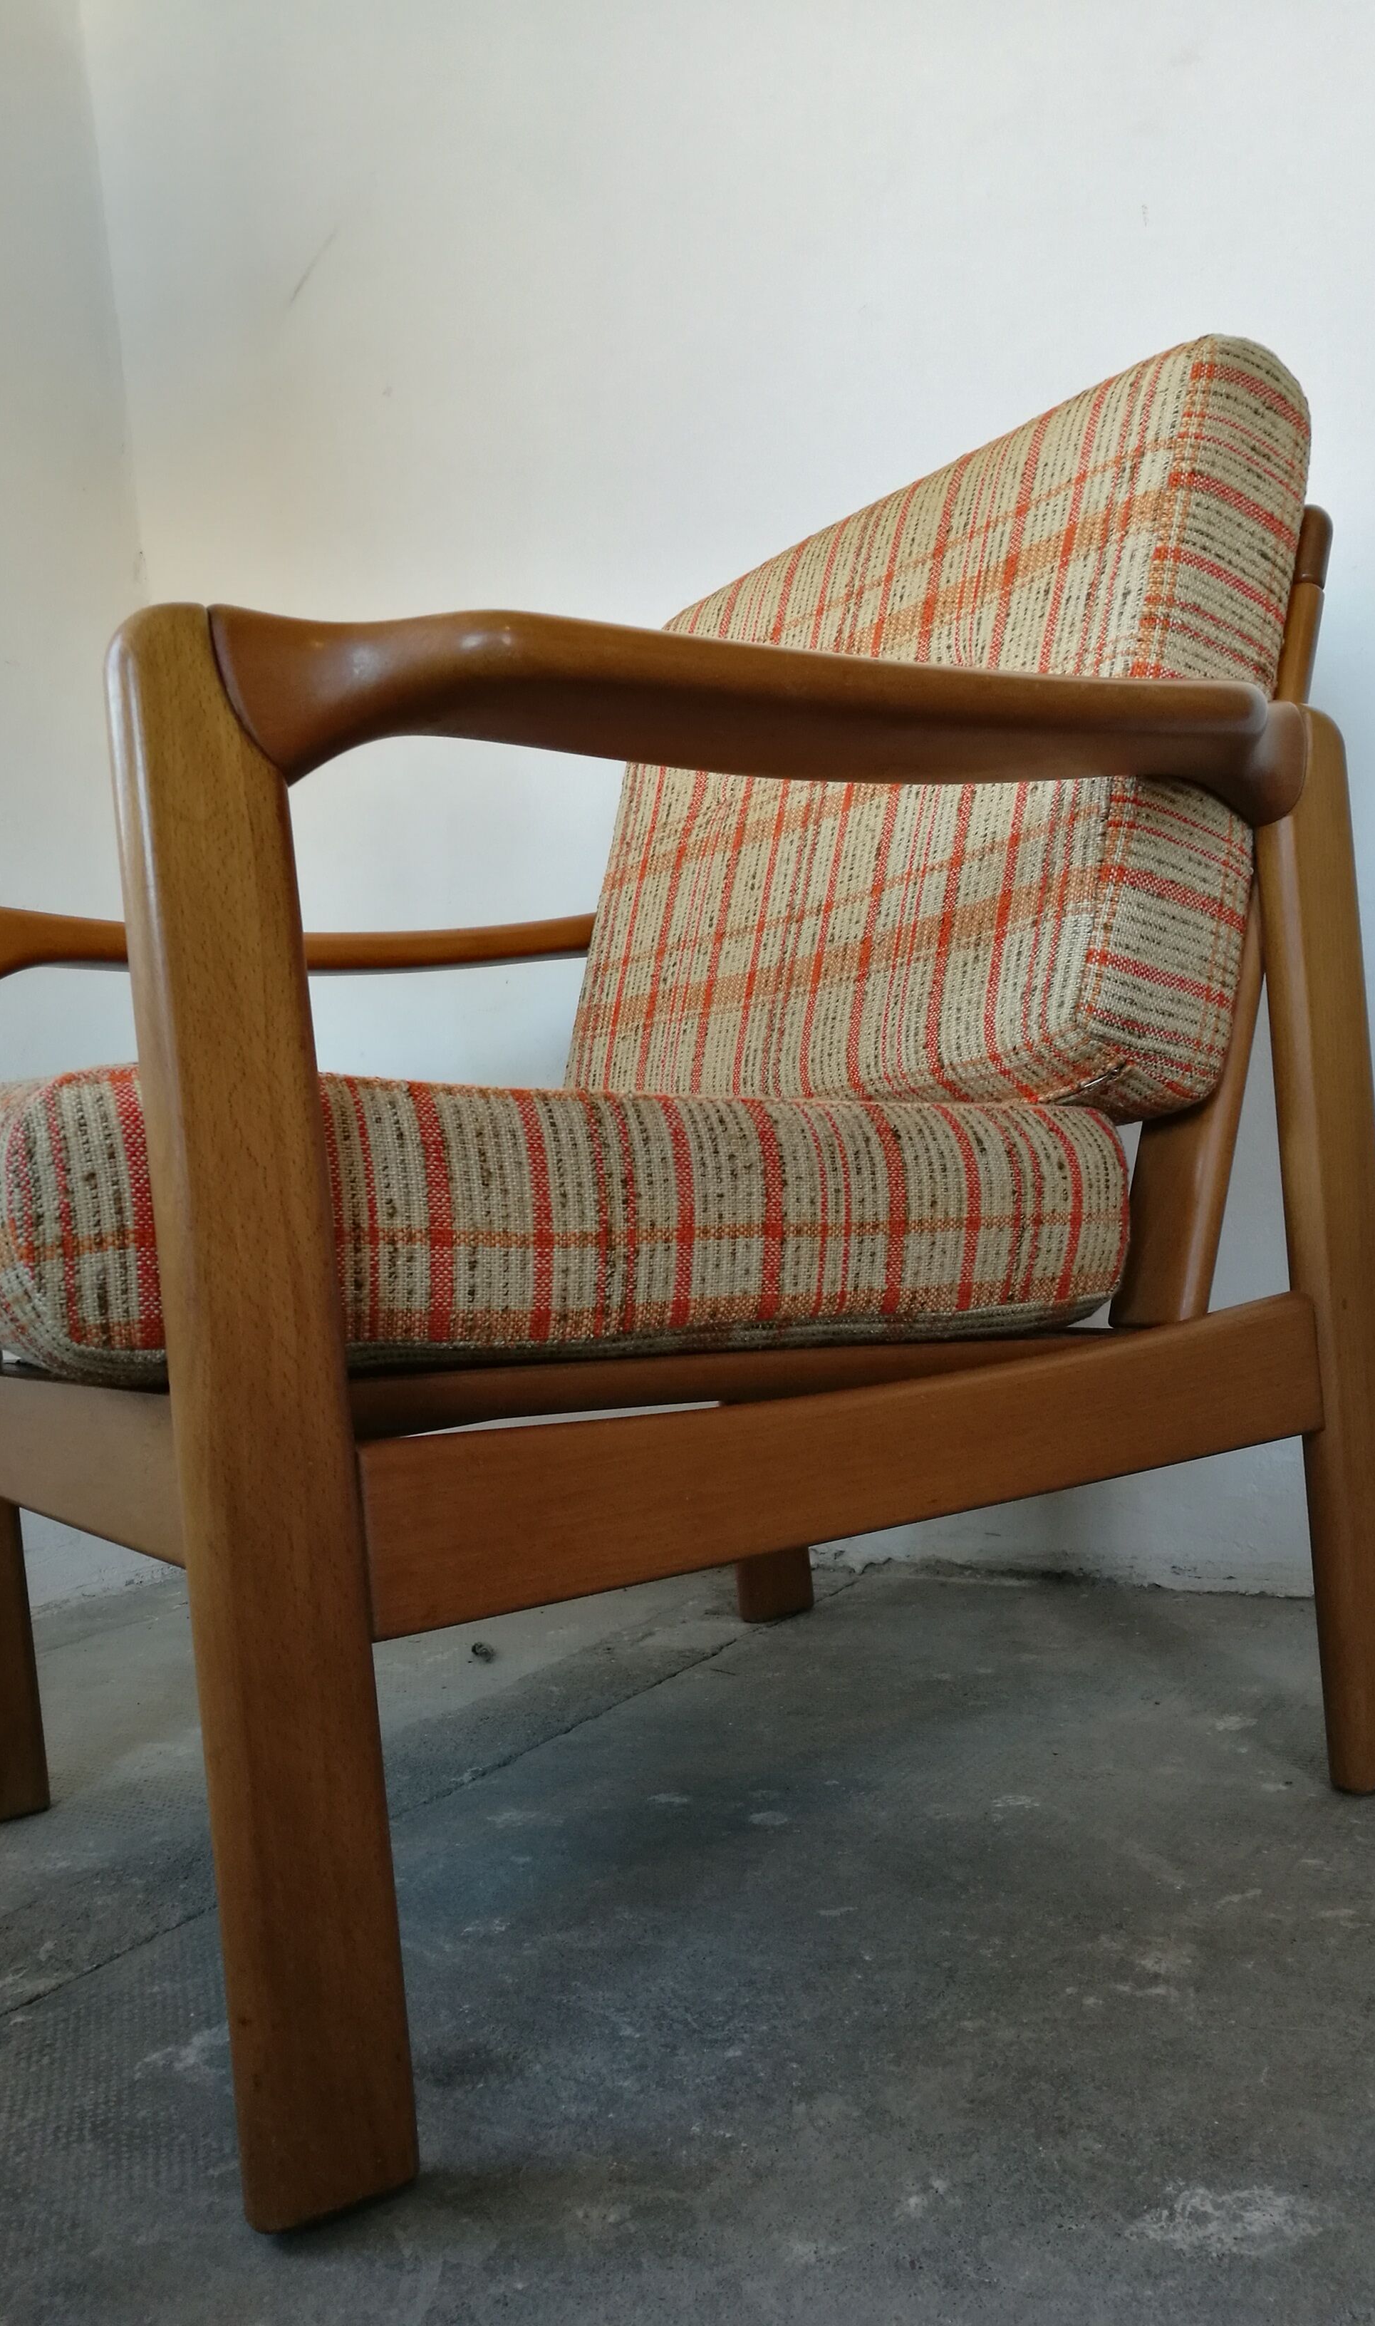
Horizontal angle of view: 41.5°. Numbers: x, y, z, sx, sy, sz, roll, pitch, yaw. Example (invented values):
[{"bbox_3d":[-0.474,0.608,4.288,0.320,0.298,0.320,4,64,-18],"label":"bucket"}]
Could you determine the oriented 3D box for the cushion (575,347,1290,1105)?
[{"bbox_3d":[0.124,-0.221,1.164,0.114,0.426,0.535,18,-13,-31],"label":"cushion"}]

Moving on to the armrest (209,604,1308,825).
[{"bbox_3d":[0.063,-0.181,0.802,0.579,0.067,0.086,-5,-1,-33],"label":"armrest"}]

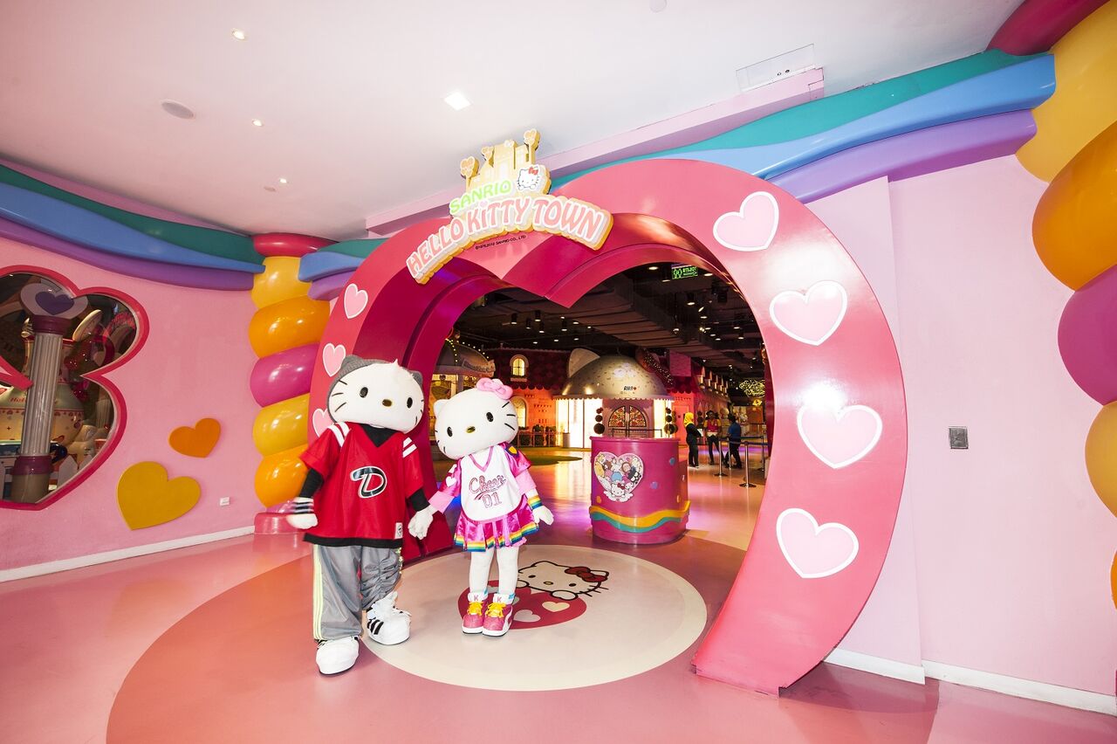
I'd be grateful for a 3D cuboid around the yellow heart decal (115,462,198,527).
[{"bbox_3d":[-4.307,1.310,4.710,0.030,0.695,0.685,-4,-7,38],"label":"yellow heart decal"}]

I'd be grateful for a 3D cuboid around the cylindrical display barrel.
[{"bbox_3d":[1.016,1.419,5.522,1.100,1.200,1.020,-3,-6,30],"label":"cylindrical display barrel"}]

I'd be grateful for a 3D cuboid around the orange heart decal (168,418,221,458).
[{"bbox_3d":[-4.148,0.763,4.962,0.030,0.454,0.459,-4,-7,38],"label":"orange heart decal"}]

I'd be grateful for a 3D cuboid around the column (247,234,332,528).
[{"bbox_3d":[-3.559,-0.020,5.833,0.850,3.580,0.750,1,-5,-11],"label":"column"}]

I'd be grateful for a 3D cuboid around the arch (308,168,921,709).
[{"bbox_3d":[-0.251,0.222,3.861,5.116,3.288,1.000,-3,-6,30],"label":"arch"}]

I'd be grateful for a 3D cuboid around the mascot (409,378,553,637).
[{"bbox_3d":[-0.552,0.931,3.213,1.000,1.760,0.620,0,-5,-2],"label":"mascot"}]

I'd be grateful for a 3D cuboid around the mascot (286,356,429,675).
[{"bbox_3d":[-1.282,0.844,2.802,0.820,1.860,0.640,3,-6,-29],"label":"mascot"}]

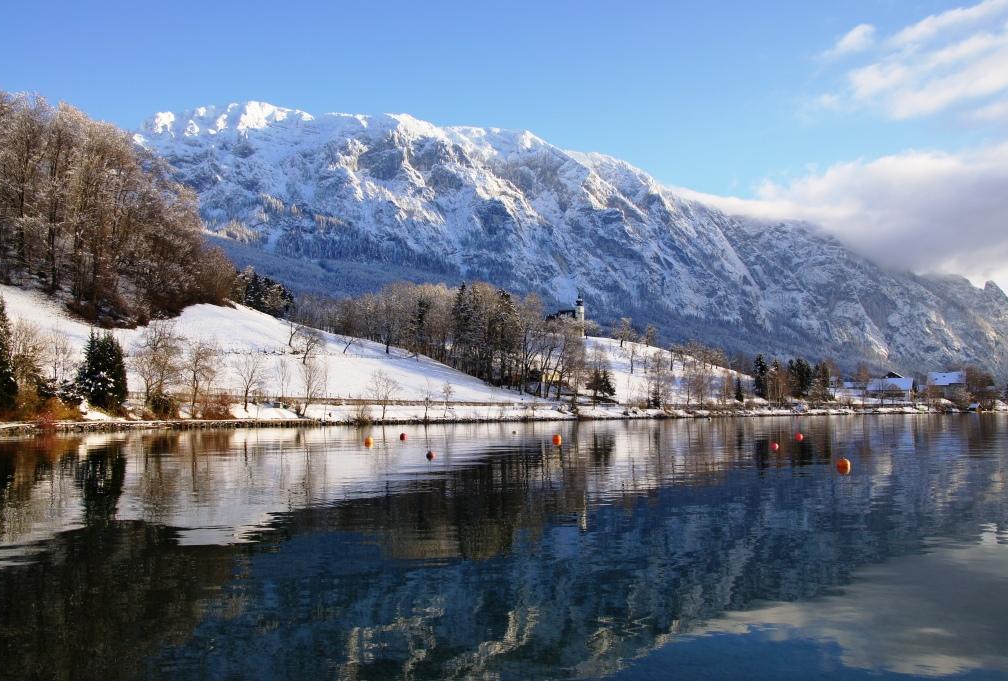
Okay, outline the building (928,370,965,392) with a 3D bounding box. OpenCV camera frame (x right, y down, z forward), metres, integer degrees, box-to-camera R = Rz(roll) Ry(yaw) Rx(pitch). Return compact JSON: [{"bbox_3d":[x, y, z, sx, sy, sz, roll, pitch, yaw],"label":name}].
[{"bbox_3d":[296.165,28.246,570.000,25.090,15.710,13.000,-2,-5,27],"label":"building"}]

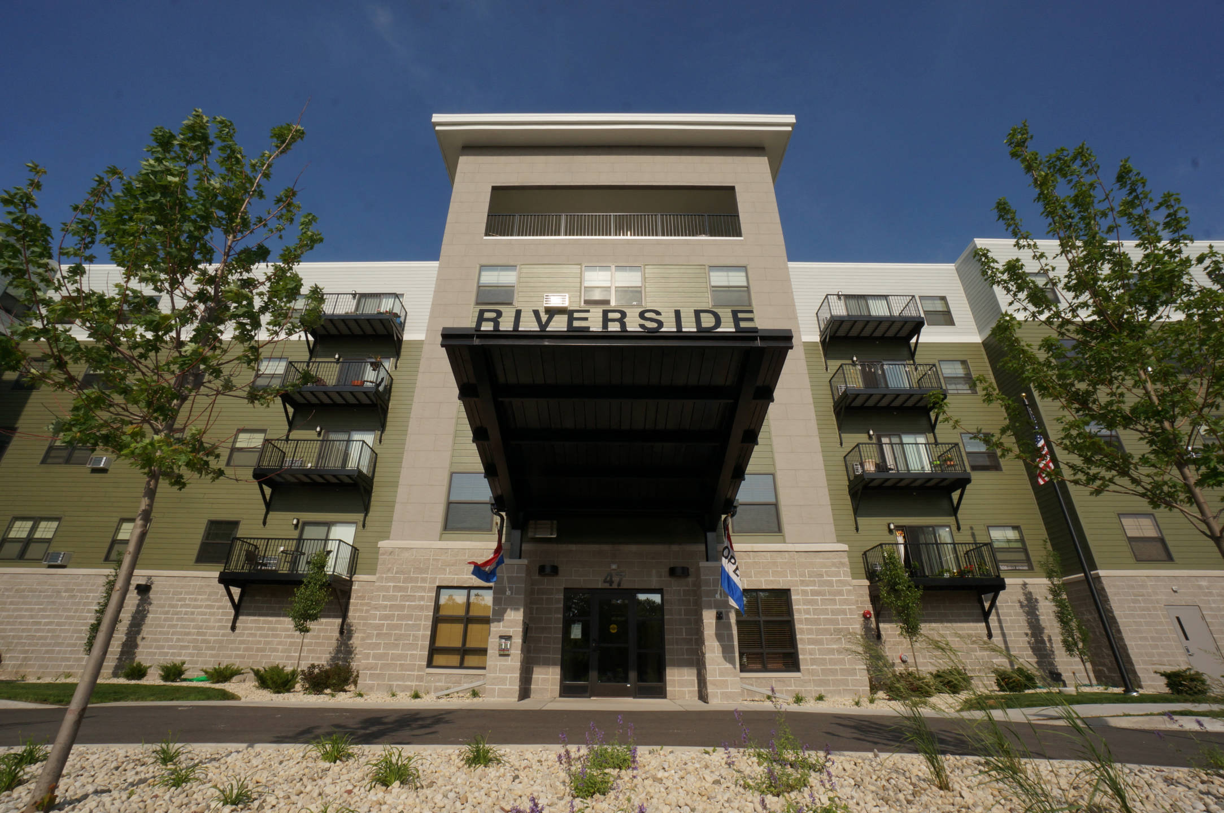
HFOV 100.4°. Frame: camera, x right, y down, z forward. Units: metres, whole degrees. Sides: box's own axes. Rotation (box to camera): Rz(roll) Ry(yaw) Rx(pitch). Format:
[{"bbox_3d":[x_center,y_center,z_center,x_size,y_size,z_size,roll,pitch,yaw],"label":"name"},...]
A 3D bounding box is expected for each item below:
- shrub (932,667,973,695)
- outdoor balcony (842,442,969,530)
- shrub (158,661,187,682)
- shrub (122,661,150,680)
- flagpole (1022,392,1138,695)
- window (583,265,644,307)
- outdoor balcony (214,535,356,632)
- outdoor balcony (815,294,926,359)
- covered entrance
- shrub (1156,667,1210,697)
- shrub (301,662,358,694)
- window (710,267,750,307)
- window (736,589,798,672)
[{"bbox_3d":[8.103,6.513,12.156,0.900,0.511,0.900,0,-25,0],"label":"shrub"},{"bbox_3d":[10.220,2.809,17.513,3.570,2.708,1.424,0,-25,0],"label":"outdoor balcony"},{"bbox_3d":[-13.285,7.995,15.394,0.910,0.610,0.880,0,-25,1],"label":"shrub"},{"bbox_3d":[-13.942,7.789,14.961,0.850,0.530,0.800,0,-25,1],"label":"shrub"},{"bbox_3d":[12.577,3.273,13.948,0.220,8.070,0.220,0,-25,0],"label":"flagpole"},{"bbox_3d":[0.007,-3.684,15.536,1.860,1.540,0.100,0,-25,1],"label":"window"},{"bbox_3d":[-10.146,5.641,15.892,3.550,2.650,1.350,0,-25,1],"label":"outdoor balcony"},{"bbox_3d":[10.299,-2.906,20.168,3.550,2.678,1.354,0,-25,0],"label":"outdoor balcony"},{"bbox_3d":[0.008,5.221,11.336,2.300,2.230,0.120,0,-25,1],"label":"covered entrance"},{"bbox_3d":[13.766,6.624,12.298,0.950,0.537,0.950,0,-25,0],"label":"shrub"},{"bbox_3d":[-6.881,6.631,12.412,1.350,0.640,0.950,0,-25,1],"label":"shrub"},{"bbox_3d":[3.563,-3.615,15.351,1.180,1.500,0.140,0,-25,1],"label":"window"},{"bbox_3d":[3.332,4.944,11.289,1.490,1.710,0.130,0,-25,1],"label":"window"}]

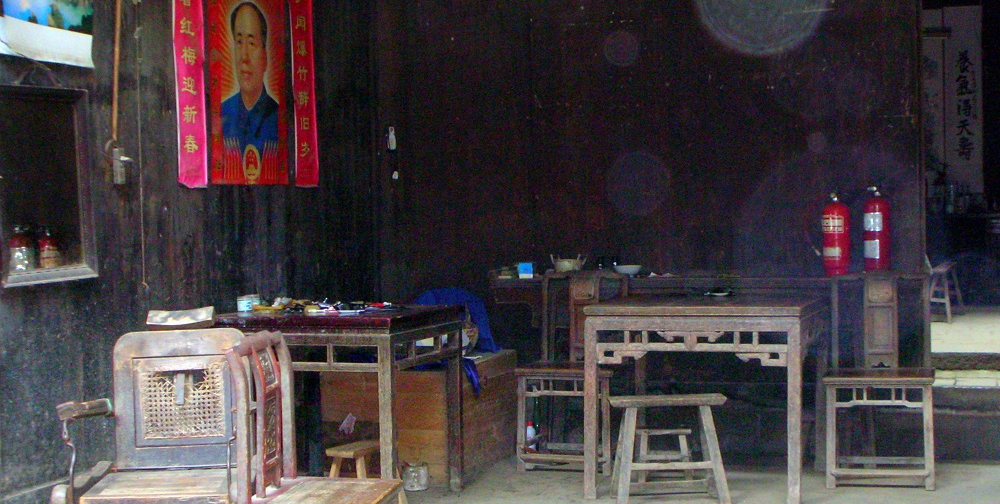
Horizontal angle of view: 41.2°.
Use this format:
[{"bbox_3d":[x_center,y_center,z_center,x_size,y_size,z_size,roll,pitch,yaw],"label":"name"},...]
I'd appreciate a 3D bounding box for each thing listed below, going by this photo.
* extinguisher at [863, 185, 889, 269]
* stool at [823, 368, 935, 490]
[{"bbox_3d":[1.837,-0.110,6.474,0.133,0.423,0.133,-1,2,35],"label":"extinguisher"},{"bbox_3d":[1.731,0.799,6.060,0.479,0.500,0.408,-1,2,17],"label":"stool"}]

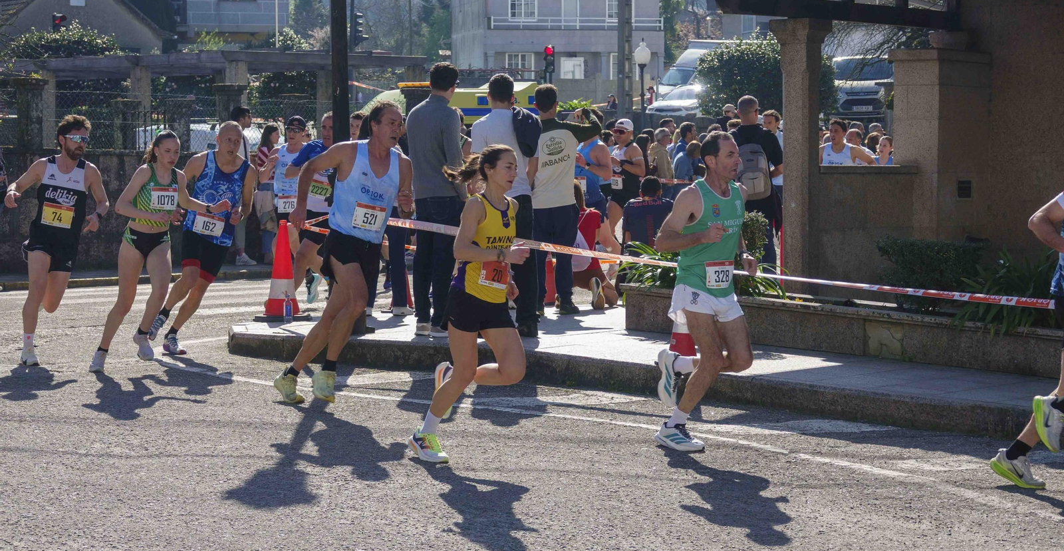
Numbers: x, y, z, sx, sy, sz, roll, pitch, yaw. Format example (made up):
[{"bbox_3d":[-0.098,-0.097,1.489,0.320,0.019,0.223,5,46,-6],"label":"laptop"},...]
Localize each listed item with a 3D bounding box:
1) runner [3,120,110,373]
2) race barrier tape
[{"bbox_3d":[-3.243,-0.250,17.750,0.670,1.710,0.620,-2,4,-20],"label":"runner"},{"bbox_3d":[1.075,-0.105,17.400,5.250,0.430,0.090,3,5,35],"label":"race barrier tape"}]

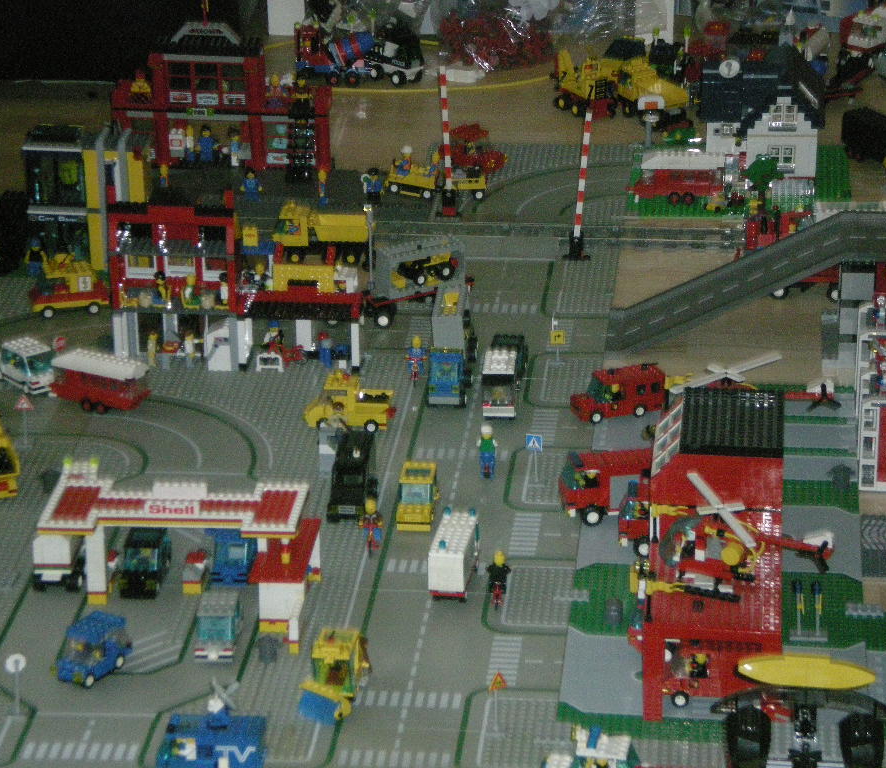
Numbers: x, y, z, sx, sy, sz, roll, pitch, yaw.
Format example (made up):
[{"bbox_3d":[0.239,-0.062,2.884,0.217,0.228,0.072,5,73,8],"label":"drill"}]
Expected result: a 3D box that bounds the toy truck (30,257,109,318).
[{"bbox_3d":[-0.405,-0.105,3.650,0.086,0.057,0.036,-7,23,-16],"label":"toy truck"}]

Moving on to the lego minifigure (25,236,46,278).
[{"bbox_3d":[-0.457,-0.141,3.785,0.025,0.042,0.014,-2,22,-2],"label":"lego minifigure"}]

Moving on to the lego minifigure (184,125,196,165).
[{"bbox_3d":[-0.312,-0.296,4.163,0.014,0.042,0.025,1,22,5],"label":"lego minifigure"}]

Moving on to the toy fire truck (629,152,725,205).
[{"bbox_3d":[0.276,-0.245,3.987,0.112,0.054,0.046,0,22,0],"label":"toy fire truck"}]

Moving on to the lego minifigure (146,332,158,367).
[{"bbox_3d":[-0.308,-0.037,3.574,0.014,0.041,0.022,4,23,10],"label":"lego minifigure"}]

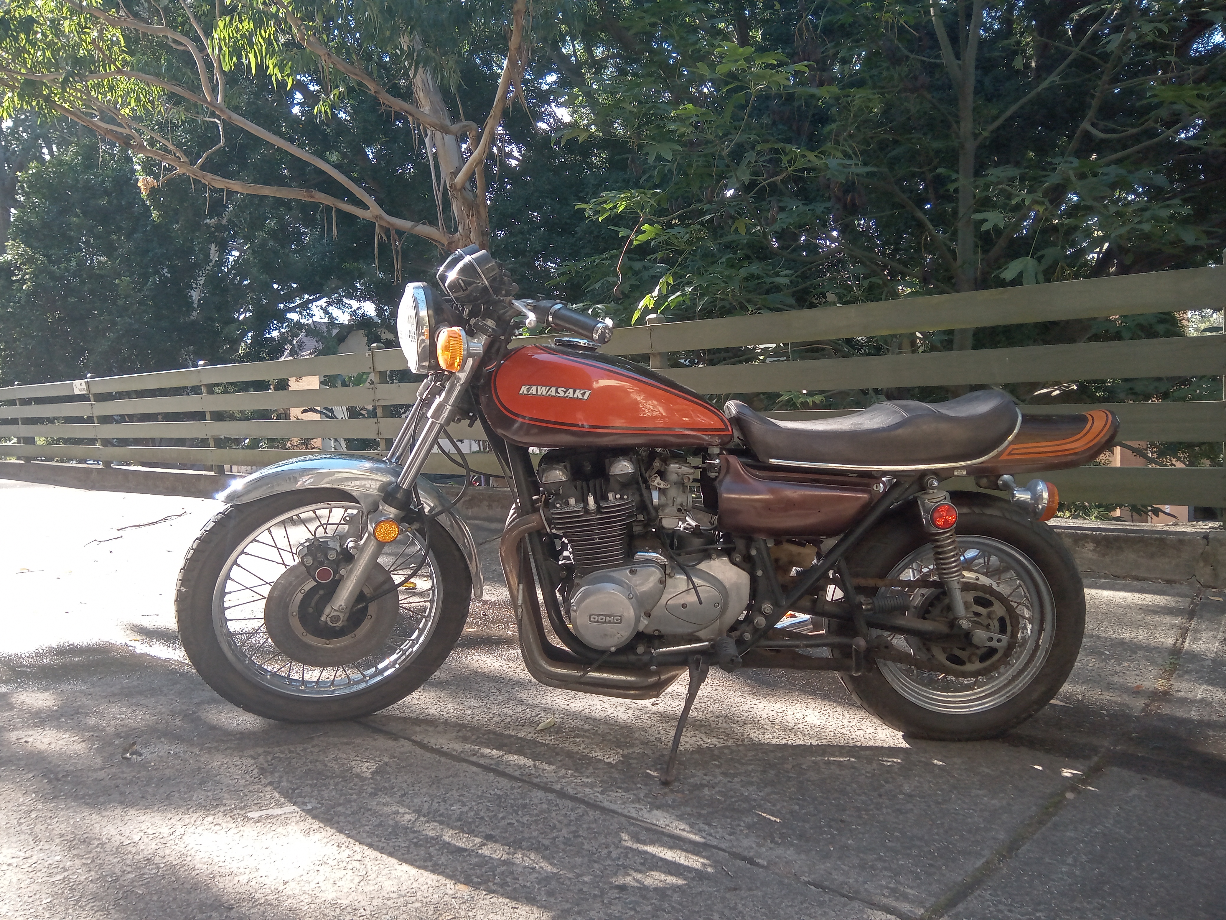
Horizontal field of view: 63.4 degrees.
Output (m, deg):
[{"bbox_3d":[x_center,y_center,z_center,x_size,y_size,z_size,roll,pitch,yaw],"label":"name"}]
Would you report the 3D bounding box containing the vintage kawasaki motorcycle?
[{"bbox_3d":[0.099,0.104,2.347,2.120,1.150,0.790,3,8,-2],"label":"vintage kawasaki motorcycle"}]

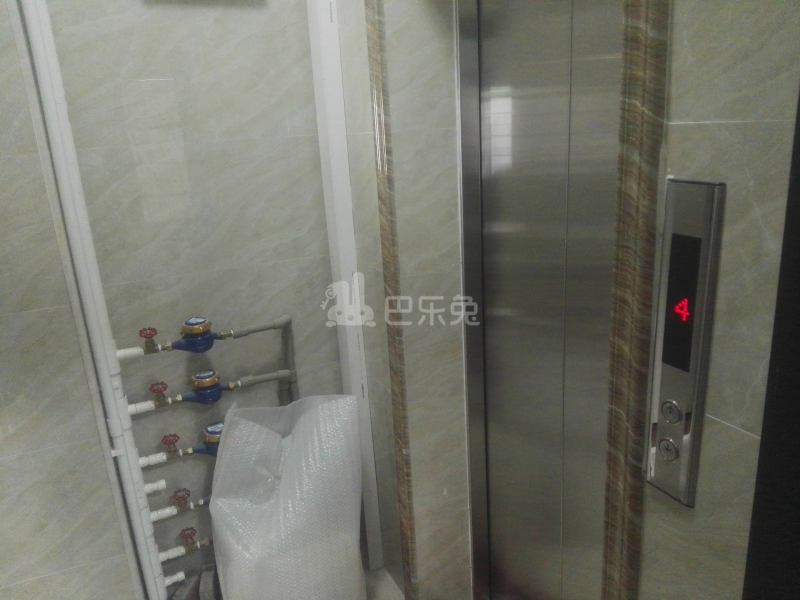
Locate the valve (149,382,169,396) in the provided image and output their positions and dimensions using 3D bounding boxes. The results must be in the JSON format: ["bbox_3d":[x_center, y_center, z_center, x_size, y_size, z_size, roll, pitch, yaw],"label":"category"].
[{"bbox_3d":[-0.733,0.272,1.964,0.053,0.030,0.053,-10,18,-23],"label":"valve"}]

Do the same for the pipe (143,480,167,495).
[{"bbox_3d":[-0.729,0.554,1.929,0.060,0.028,0.028,-11,18,-25],"label":"pipe"}]

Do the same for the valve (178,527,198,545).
[{"bbox_3d":[-0.691,0.769,2.114,0.053,0.037,0.053,-10,18,-23],"label":"valve"}]

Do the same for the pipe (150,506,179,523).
[{"bbox_3d":[-0.750,0.680,2.062,0.082,0.028,0.028,-10,18,-23],"label":"pipe"}]

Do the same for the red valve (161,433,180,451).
[{"bbox_3d":[-0.715,0.444,2.017,0.053,0.040,0.053,-10,18,-23],"label":"red valve"}]

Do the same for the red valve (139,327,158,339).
[{"bbox_3d":[-0.708,0.092,1.821,0.050,0.017,0.050,-11,18,-25],"label":"red valve"}]

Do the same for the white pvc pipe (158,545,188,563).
[{"bbox_3d":[-0.704,0.785,2.002,0.080,0.029,0.029,-11,18,-25],"label":"white pvc pipe"}]

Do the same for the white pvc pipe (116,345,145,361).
[{"bbox_3d":[-0.753,0.149,1.811,0.072,0.031,0.031,-11,18,-25],"label":"white pvc pipe"}]

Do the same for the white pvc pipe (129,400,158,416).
[{"bbox_3d":[-0.740,0.311,1.860,0.073,0.030,0.030,-11,18,-25],"label":"white pvc pipe"}]

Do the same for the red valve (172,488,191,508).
[{"bbox_3d":[-0.701,0.636,2.075,0.053,0.040,0.053,-10,18,-23],"label":"red valve"}]

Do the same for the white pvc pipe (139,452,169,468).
[{"bbox_3d":[-0.727,0.469,1.908,0.078,0.030,0.030,-11,18,-25],"label":"white pvc pipe"}]

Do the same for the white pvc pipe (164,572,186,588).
[{"bbox_3d":[-0.740,0.919,2.129,0.064,0.027,0.027,-10,18,-23],"label":"white pvc pipe"}]

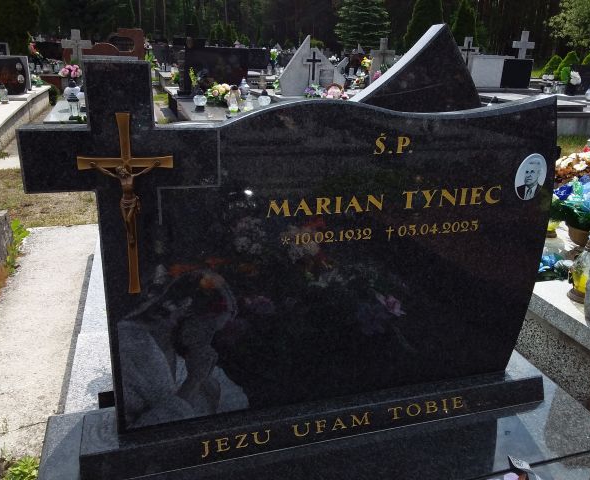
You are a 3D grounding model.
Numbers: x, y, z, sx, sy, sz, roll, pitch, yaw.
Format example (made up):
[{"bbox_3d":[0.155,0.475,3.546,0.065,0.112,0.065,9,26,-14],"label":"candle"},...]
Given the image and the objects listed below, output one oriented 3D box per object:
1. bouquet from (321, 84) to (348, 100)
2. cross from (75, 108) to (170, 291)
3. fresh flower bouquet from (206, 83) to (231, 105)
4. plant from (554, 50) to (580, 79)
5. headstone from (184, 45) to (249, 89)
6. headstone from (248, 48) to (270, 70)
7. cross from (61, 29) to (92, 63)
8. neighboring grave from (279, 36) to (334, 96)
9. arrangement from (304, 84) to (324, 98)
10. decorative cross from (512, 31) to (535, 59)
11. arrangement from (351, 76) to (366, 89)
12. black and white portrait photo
[{"bbox_3d":[0.610,-2.275,8.000,0.450,0.250,0.280,-4,22,-16],"label":"bouquet"},{"bbox_3d":[-0.316,-0.055,0.992,0.172,0.364,0.045,-4,19,-16],"label":"cross"},{"bbox_3d":[-0.944,-1.790,6.300,0.251,0.220,0.251,-4,22,-16],"label":"fresh flower bouquet"},{"bbox_3d":[10.527,-6.722,20.000,1.000,1.100,1.000,-4,22,-16],"label":"plant"},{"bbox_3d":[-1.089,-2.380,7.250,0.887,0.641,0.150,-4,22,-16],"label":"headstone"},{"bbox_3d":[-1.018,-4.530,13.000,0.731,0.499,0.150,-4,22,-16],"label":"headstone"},{"bbox_3d":[-3.011,-2.672,7.150,0.380,0.500,0.100,-4,22,-16],"label":"cross"},{"bbox_3d":[0.174,-2.497,7.500,0.751,0.814,0.200,-4,22,-16],"label":"neighboring grave"},{"bbox_3d":[0.289,-2.319,8.100,0.290,0.220,0.240,-4,22,-16],"label":"arrangement"},{"bbox_3d":[4.316,-3.691,9.800,0.460,0.500,0.110,-4,22,-16],"label":"decorative cross"},{"bbox_3d":[1.165,-2.890,9.500,0.230,0.210,0.200,-4,22,-16],"label":"arrangement"},{"bbox_3d":[0.586,-0.155,1.285,0.090,0.120,0.010,-4,19,-16],"label":"black and white portrait photo"}]

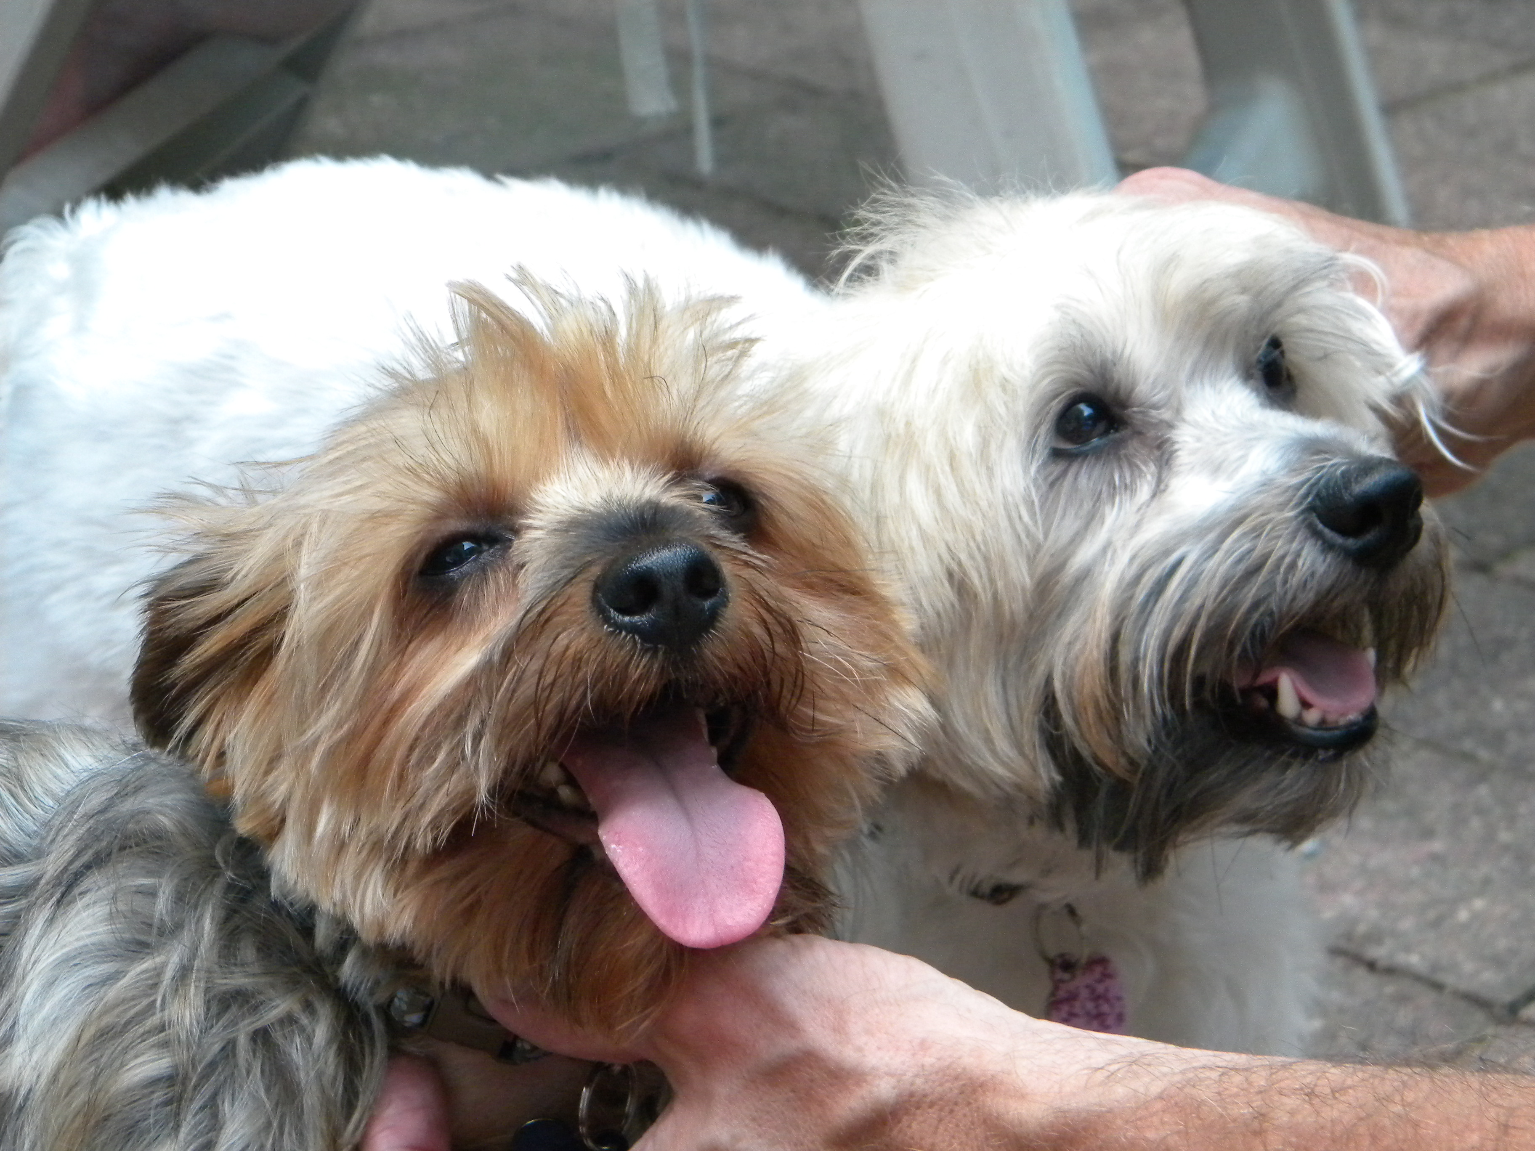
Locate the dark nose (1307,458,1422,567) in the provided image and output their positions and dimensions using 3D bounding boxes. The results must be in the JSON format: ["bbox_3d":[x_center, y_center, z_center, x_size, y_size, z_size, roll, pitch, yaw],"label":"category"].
[{"bbox_3d":[0.141,-0.015,1.100,0.029,0.025,0.023,-15,19,-39],"label":"dark nose"}]

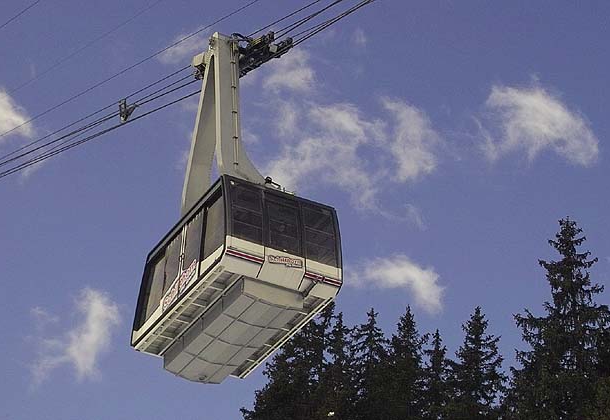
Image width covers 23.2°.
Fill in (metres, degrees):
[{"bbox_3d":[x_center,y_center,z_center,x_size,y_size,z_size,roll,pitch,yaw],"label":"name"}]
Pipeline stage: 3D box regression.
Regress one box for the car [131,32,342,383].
[{"bbox_3d":[-1.680,-0.694,39.106,3.100,9.517,5.859,17,-35,-22],"label":"car"}]

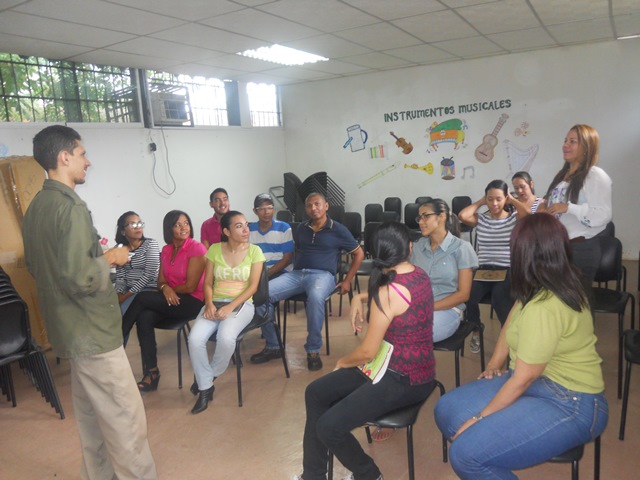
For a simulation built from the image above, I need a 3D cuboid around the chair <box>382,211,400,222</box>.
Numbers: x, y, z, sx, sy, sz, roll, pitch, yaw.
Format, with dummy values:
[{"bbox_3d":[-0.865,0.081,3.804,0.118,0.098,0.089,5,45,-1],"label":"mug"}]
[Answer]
[{"bbox_3d":[0.683,0.132,5.675,0.460,0.830,0.540,2,10,30],"label":"chair"}]

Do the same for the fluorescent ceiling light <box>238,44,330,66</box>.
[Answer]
[{"bbox_3d":[-0.411,-2.140,6.020,0.600,0.080,1.200,2,10,30],"label":"fluorescent ceiling light"}]

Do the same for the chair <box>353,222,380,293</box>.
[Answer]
[{"bbox_3d":[0.465,0.276,4.861,0.460,0.830,0.540,2,10,30],"label":"chair"}]

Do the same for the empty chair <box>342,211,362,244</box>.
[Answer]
[{"bbox_3d":[0.240,0.132,5.717,0.470,0.820,0.530,2,11,31],"label":"empty chair"}]

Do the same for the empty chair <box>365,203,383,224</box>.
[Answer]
[{"bbox_3d":[0.596,-0.008,6.442,0.470,0.820,0.530,2,11,31],"label":"empty chair"}]

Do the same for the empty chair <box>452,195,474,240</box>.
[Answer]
[{"bbox_3d":[1.822,-0.143,6.799,0.470,0.820,0.530,2,11,31],"label":"empty chair"}]

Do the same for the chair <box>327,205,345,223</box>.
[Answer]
[{"bbox_3d":[0.109,-0.008,6.786,0.460,0.830,0.540,2,10,30],"label":"chair"}]

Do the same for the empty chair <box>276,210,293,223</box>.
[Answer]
[{"bbox_3d":[-0.503,0.092,6.251,0.470,0.820,0.530,2,11,31],"label":"empty chair"}]

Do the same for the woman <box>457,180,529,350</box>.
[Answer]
[{"bbox_3d":[1.348,0.166,4.014,0.580,1.200,0.800,1,10,27],"label":"woman"}]

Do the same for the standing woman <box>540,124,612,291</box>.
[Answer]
[{"bbox_3d":[1.486,0.125,3.064,0.360,1.580,0.470,-5,9,-11],"label":"standing woman"}]

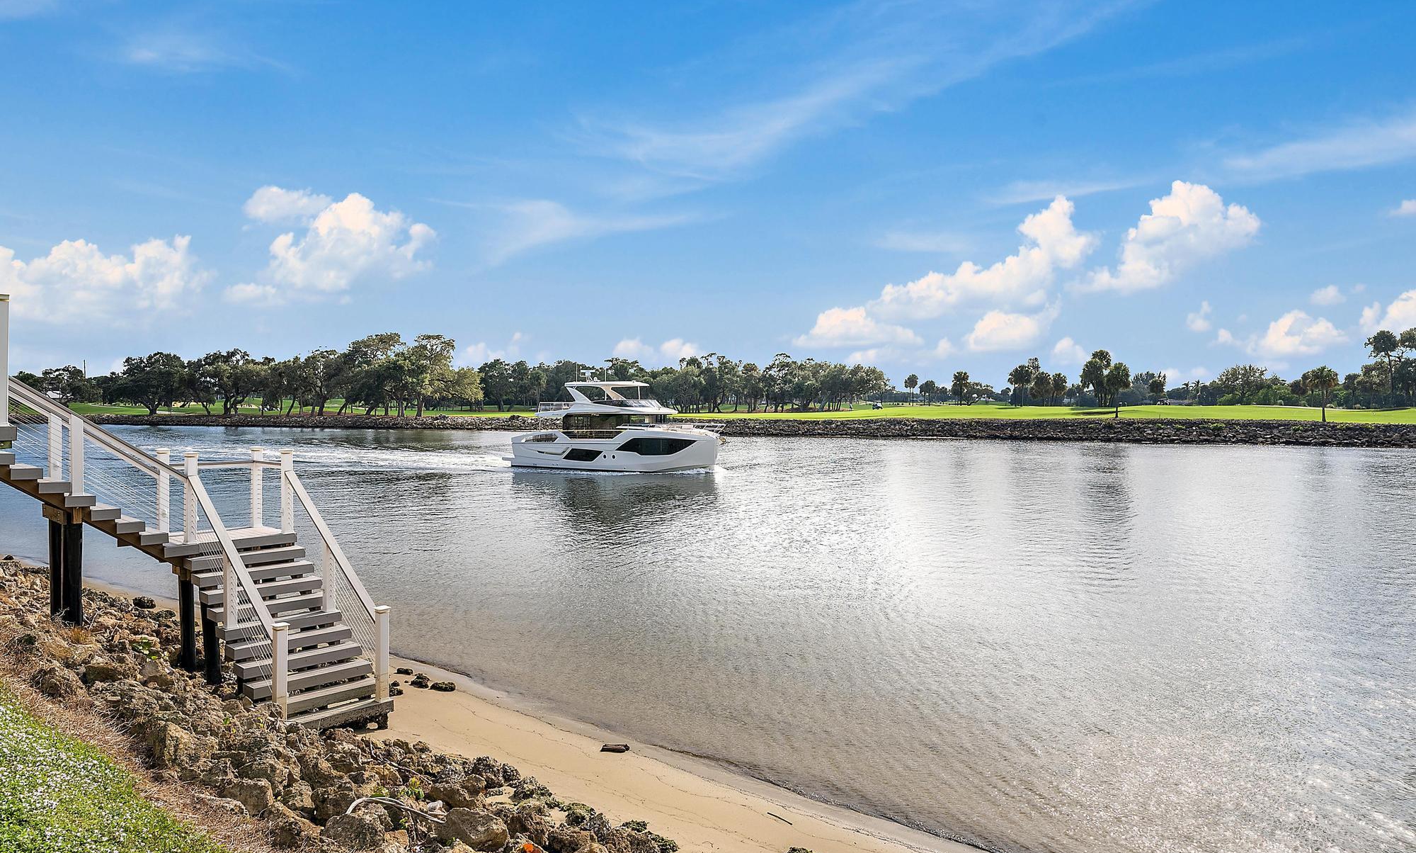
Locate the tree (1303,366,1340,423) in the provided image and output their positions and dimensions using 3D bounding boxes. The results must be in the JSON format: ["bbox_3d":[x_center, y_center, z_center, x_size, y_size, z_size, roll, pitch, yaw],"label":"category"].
[{"bbox_3d":[89.786,-4.744,138.000,4.900,8.130,4.900,0,1,0],"label":"tree"}]

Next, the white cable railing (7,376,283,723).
[{"bbox_3d":[-6.791,1.413,11.180,3.032,4.092,2.325,1,1,43],"label":"white cable railing"}]

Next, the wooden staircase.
[{"bbox_3d":[-6.827,1.528,12.102,4.334,4.427,3.776,1,1,43],"label":"wooden staircase"}]

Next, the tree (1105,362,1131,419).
[{"bbox_3d":[63.876,-5.578,147.000,4.000,8.643,4.000,0,1,0],"label":"tree"}]

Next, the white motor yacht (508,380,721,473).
[{"bbox_3d":[-6.992,-0.163,71.497,17.100,6.850,4.700,1,1,27],"label":"white motor yacht"}]

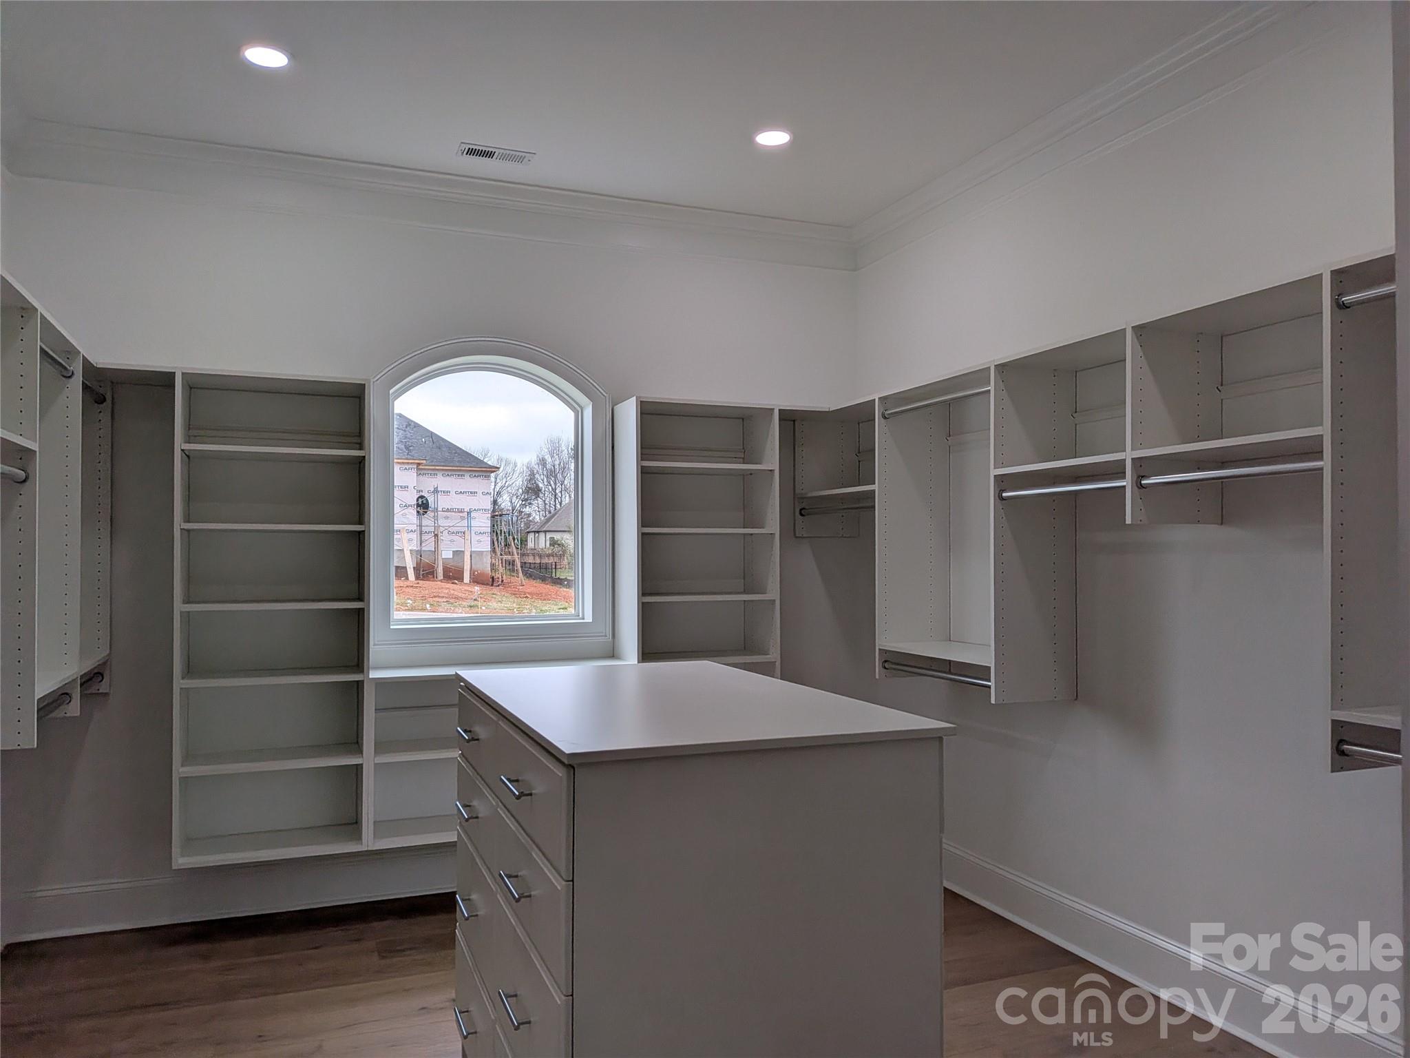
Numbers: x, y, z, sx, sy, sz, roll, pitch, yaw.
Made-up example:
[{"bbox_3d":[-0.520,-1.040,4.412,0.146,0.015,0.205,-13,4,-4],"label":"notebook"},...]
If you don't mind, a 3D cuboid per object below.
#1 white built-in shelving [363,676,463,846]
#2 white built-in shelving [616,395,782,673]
[{"bbox_3d":[-0.861,0.909,4.142,1.084,0.665,0.355,1,-1,-21],"label":"white built-in shelving"},{"bbox_3d":[-0.041,0.341,4.478,0.677,1.816,0.355,1,-1,-21],"label":"white built-in shelving"}]

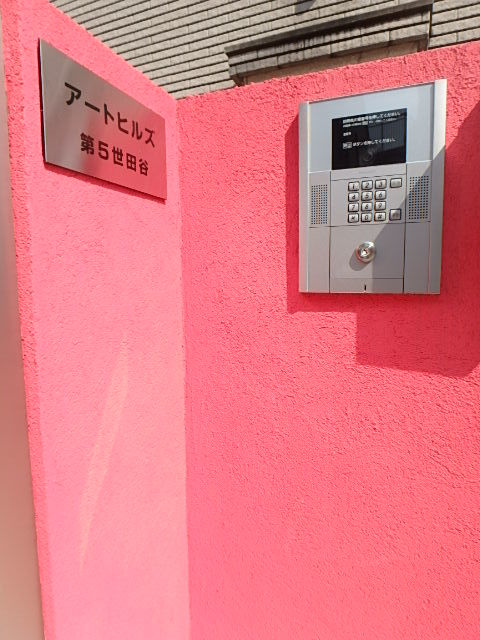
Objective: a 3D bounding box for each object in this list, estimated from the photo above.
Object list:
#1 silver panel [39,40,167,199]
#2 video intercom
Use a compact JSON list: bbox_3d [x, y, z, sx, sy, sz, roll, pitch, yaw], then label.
[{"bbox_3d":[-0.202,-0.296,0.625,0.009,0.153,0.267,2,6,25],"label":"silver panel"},{"bbox_3d":[0.220,-0.214,0.670,0.233,0.335,0.030,1,5,19],"label":"video intercom"}]

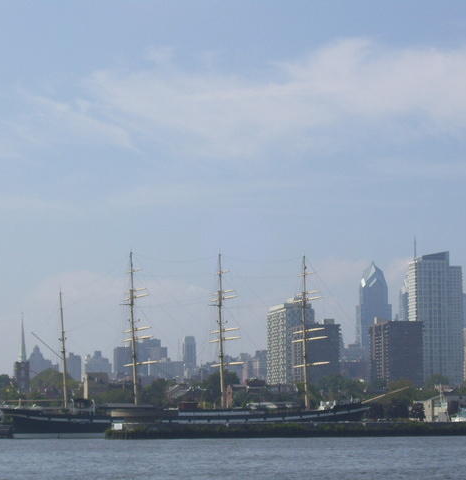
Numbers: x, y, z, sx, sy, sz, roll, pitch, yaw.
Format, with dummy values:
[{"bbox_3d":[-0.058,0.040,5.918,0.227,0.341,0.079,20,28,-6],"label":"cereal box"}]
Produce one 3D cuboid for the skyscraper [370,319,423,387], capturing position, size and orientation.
[{"bbox_3d":[123.650,97.510,1519.190,27.000,74.000,45.000,0,-5,-9],"label":"skyscraper"}]

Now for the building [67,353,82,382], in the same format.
[{"bbox_3d":[-199.300,184.570,2505.020,19.000,85.700,22.000,0,-5,-9],"label":"building"}]

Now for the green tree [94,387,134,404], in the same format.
[{"bbox_3d":[-45.580,61.700,760.990,15.000,11.800,13.000,-1,-5,0],"label":"green tree"}]

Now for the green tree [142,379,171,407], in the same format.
[{"bbox_3d":[-28.314,57.303,739.459,11.000,12.000,11.000,0,-5,0],"label":"green tree"}]

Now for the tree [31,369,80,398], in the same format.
[{"bbox_3d":[-83.300,70.590,931.690,23.000,20.900,21.000,-1,-5,0],"label":"tree"}]

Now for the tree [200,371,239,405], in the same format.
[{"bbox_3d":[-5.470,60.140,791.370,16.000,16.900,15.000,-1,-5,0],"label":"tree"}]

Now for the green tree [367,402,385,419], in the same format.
[{"bbox_3d":[46.670,56.540,650.420,6.000,7.200,6.000,-1,-5,0],"label":"green tree"}]

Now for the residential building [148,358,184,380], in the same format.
[{"bbox_3d":[-80.950,180.070,2404.460,42.000,73.700,26.000,0,-5,-9],"label":"residential building"}]

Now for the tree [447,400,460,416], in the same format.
[{"bbox_3d":[74.558,57.492,674.707,5.000,6.500,5.000,0,-5,0],"label":"tree"}]

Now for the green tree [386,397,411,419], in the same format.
[{"bbox_3d":[54.806,56.371,664.675,7.500,7.200,7.000,0,-5,0],"label":"green tree"}]

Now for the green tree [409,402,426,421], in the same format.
[{"bbox_3d":[61.926,57.811,669.702,5.600,6.600,5.600,0,-5,0],"label":"green tree"}]

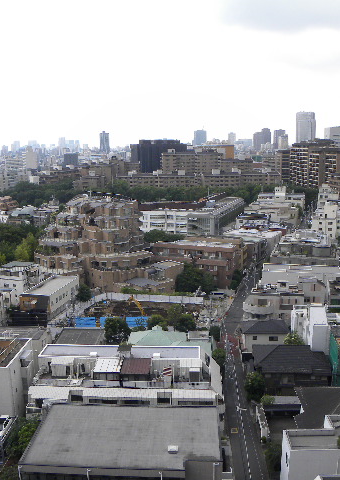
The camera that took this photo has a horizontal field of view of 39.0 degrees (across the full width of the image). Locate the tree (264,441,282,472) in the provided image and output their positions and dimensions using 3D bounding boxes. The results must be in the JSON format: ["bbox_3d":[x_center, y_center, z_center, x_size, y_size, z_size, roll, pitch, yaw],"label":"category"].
[{"bbox_3d":[13.512,28.108,62.674,2.300,2.900,2.500,1,11,4],"label":"tree"}]

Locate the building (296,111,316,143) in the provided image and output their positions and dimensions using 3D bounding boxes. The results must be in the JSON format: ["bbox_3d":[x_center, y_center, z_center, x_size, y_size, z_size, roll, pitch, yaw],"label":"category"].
[{"bbox_3d":[305.974,-222.382,1077.521,38.000,124.000,38.000,3,11,15],"label":"building"}]

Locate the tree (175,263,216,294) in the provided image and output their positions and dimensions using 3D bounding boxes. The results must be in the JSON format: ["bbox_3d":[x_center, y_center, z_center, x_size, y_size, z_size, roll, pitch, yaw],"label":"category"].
[{"bbox_3d":[7.201,10.869,135.747,11.000,8.200,8.500,0,10,0],"label":"tree"}]

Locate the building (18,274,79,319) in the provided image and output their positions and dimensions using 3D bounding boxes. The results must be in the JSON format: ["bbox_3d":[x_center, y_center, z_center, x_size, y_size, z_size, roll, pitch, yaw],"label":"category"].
[{"bbox_3d":[-30.600,14.246,123.773,7.600,6.200,18.000,2,11,11],"label":"building"}]

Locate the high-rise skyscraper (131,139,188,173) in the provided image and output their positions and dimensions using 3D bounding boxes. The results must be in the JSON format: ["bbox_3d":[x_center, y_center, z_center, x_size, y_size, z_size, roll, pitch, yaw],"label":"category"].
[{"bbox_3d":[-10.412,-73.810,467.504,48.000,46.500,28.000,-3,11,-15],"label":"high-rise skyscraper"}]

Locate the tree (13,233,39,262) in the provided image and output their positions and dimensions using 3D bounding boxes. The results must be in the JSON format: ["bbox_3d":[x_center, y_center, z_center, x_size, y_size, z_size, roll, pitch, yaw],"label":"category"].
[{"bbox_3d":[-49.750,4.086,166.652,7.500,12.800,7.500,0,11,0],"label":"tree"}]

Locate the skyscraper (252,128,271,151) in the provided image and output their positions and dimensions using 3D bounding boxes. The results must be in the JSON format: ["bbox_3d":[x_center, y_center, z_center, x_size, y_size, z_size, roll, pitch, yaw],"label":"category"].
[{"bbox_3d":[277.512,-283.253,1453.282,46.000,105.500,36.000,3,11,15],"label":"skyscraper"}]

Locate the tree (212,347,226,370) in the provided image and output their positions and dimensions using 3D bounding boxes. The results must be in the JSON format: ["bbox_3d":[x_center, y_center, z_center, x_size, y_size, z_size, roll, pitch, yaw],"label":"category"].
[{"bbox_3d":[9.074,22.135,90.257,2.600,4.100,2.600,0,11,0],"label":"tree"}]

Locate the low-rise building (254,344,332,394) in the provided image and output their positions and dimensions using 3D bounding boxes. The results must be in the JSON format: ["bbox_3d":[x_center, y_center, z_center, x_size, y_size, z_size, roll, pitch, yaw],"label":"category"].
[{"bbox_3d":[20.200,21.513,82.199,12.000,7.300,11.000,0,11,2],"label":"low-rise building"}]

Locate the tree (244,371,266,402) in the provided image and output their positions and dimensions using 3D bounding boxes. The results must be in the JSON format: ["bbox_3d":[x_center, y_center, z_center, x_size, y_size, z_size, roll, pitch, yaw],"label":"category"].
[{"bbox_3d":[13.728,23.458,77.363,3.100,4.700,3.100,0,10,0],"label":"tree"}]

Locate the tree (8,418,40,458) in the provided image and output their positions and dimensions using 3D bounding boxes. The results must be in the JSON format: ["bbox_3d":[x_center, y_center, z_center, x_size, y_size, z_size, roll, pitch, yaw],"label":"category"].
[{"bbox_3d":[-20.200,27.114,66.736,3.800,4.600,4.200,0,11,0],"label":"tree"}]

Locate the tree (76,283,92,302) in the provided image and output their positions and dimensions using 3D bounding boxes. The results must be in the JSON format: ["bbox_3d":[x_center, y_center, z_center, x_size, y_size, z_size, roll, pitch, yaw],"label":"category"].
[{"bbox_3d":[-22.705,13.842,127.653,4.000,5.300,4.000,0,10,0],"label":"tree"}]

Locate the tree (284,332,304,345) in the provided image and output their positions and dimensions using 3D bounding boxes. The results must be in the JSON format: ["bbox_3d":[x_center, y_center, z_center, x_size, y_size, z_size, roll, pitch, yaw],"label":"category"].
[{"bbox_3d":[23.400,20.591,90.879,3.700,5.900,3.700,0,11,2],"label":"tree"}]

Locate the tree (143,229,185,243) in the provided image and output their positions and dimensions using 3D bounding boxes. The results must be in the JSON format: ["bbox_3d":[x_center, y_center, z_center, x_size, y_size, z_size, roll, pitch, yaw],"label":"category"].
[{"bbox_3d":[-2.599,0.105,192.232,15.000,8.800,9.500,0,10,0],"label":"tree"}]

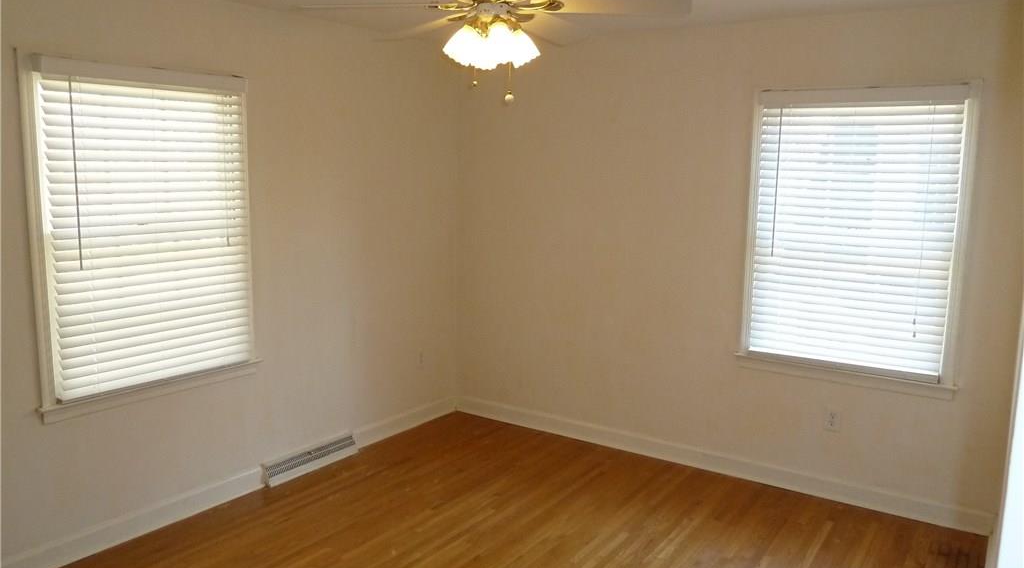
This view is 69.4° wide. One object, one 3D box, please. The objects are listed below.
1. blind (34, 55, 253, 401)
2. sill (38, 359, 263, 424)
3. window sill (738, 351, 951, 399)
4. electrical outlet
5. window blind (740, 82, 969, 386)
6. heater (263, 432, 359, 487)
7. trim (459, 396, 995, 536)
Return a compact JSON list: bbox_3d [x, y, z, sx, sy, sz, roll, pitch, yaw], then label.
[{"bbox_3d":[-1.552,-0.238,3.220,0.080,1.330,0.927,6,10,34],"label":"blind"},{"bbox_3d":[-1.549,0.463,3.301,0.065,0.074,1.006,6,10,34],"label":"sill"},{"bbox_3d":[1.634,0.460,3.711,1.021,0.074,0.065,6,10,34],"label":"window sill"},{"bbox_3d":[1.633,0.695,3.770,0.076,0.106,0.010,6,10,34],"label":"electrical outlet"},{"bbox_3d":[1.643,-0.256,3.632,0.916,1.378,0.070,6,10,34],"label":"window blind"},{"bbox_3d":[-1.083,0.962,4.069,0.065,0.122,0.633,6,10,34],"label":"heater"},{"bbox_3d":[0.929,0.972,4.284,3.123,0.124,0.020,6,10,34],"label":"trim"}]

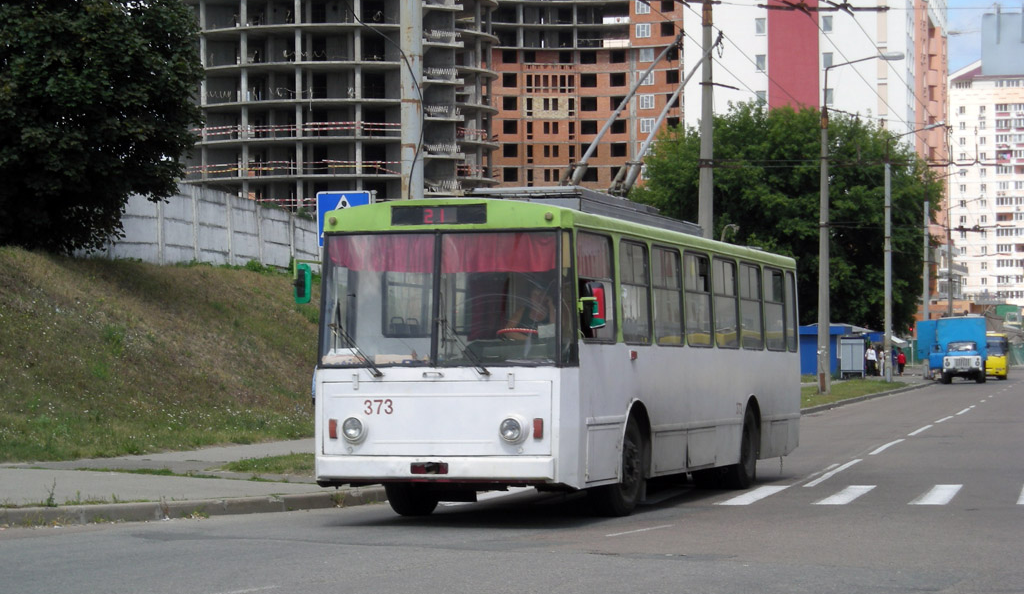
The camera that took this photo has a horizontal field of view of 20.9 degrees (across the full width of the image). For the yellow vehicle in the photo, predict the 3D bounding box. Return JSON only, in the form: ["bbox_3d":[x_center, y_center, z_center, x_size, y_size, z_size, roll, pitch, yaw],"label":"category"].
[{"bbox_3d":[27.807,3.408,162.000,2.350,2.800,7.200,-1,-1,11],"label":"yellow vehicle"}]

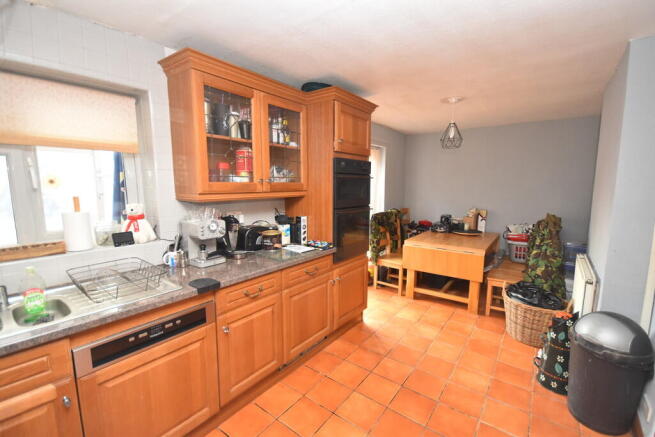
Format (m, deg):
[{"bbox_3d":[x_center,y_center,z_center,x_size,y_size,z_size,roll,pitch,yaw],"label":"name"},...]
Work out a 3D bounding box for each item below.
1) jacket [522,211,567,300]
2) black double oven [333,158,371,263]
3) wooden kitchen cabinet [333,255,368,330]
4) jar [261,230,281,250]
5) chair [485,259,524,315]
[{"bbox_3d":[2.279,0.345,2.848,0.315,0.785,0.480,4,8,38],"label":"jacket"},{"bbox_3d":[0.027,-0.100,2.742,0.565,0.902,0.610,4,8,38],"label":"black double oven"},{"bbox_3d":[0.014,0.674,2.848,0.610,0.570,0.605,4,8,38],"label":"wooden kitchen cabinet"},{"bbox_3d":[-0.476,0.188,2.351,0.168,0.140,0.168,0,7,0],"label":"jar"},{"bbox_3d":[2.119,0.607,3.065,0.480,1.000,0.460,4,7,38],"label":"chair"}]

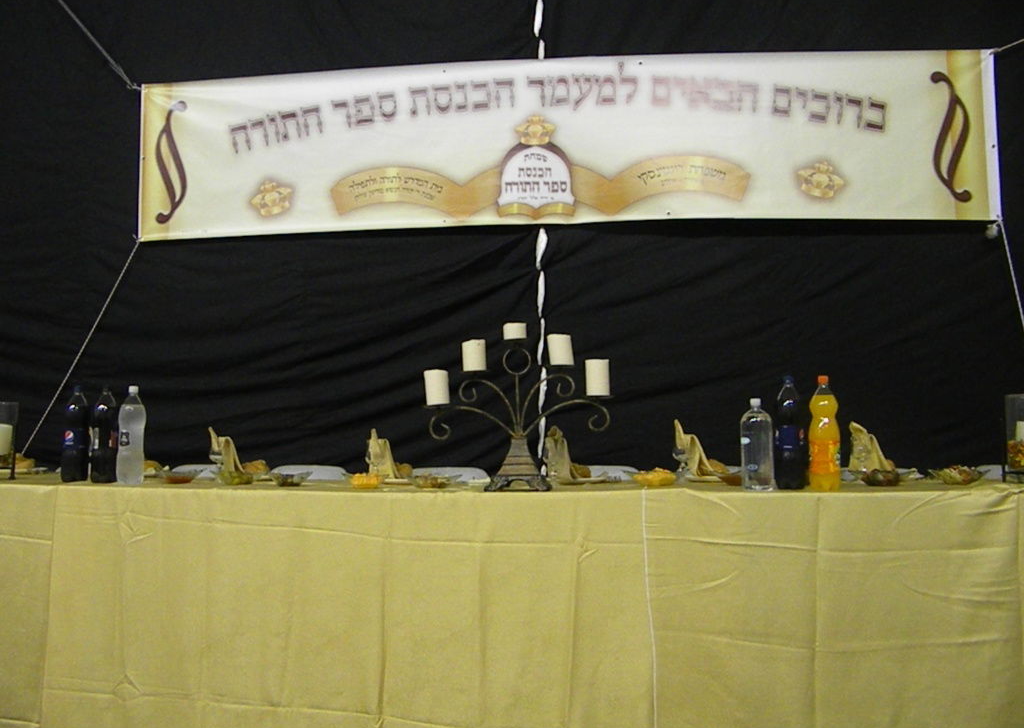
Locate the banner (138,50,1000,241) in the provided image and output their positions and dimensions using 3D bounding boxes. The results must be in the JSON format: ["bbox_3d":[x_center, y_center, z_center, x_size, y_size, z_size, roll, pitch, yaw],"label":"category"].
[{"bbox_3d":[0.164,-1.032,4.020,4.160,0.800,0.060,0,-4,6],"label":"banner"}]

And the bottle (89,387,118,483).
[{"bbox_3d":[-1.371,0.235,2.790,0.090,0.332,0.090,-1,-3,10],"label":"bottle"}]

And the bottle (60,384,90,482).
[{"bbox_3d":[-1.447,0.230,2.750,0.089,0.322,0.089,1,-4,-20],"label":"bottle"}]

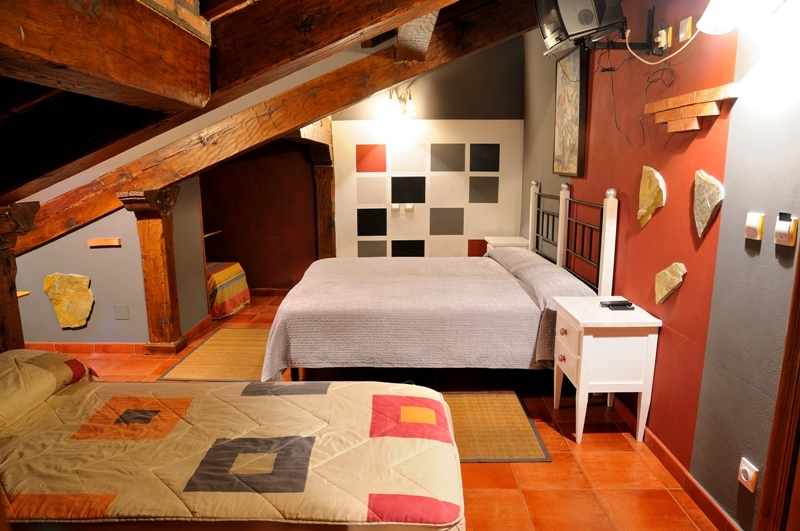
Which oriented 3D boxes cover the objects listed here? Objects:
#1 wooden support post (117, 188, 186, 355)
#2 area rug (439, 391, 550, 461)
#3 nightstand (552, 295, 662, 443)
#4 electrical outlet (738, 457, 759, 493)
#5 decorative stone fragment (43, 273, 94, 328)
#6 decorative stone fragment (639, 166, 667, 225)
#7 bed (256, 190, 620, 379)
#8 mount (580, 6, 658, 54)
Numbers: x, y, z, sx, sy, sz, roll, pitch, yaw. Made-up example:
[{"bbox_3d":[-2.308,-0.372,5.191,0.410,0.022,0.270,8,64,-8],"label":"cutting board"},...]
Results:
[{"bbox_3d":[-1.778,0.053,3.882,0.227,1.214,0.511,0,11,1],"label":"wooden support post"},{"bbox_3d":[0.145,0.853,2.911,1.163,0.010,0.784,0,11,1],"label":"area rug"},{"bbox_3d":[1.058,0.539,2.849,0.388,0.640,0.504,0,11,1],"label":"nightstand"},{"bbox_3d":[1.232,0.740,1.878,0.016,0.089,0.087,0,11,1],"label":"electrical outlet"},{"bbox_3d":[-2.390,0.256,3.871,0.349,0.417,0.037,0,11,1],"label":"decorative stone fragment"},{"bbox_3d":[1.227,-0.324,2.567,0.033,0.298,0.256,0,11,1],"label":"decorative stone fragment"},{"bbox_3d":[0.210,0.019,3.907,2.016,1.250,1.803,0,11,1],"label":"bed"},{"bbox_3d":[1.058,-1.153,2.611,0.366,0.232,0.142,0,11,1],"label":"mount"}]

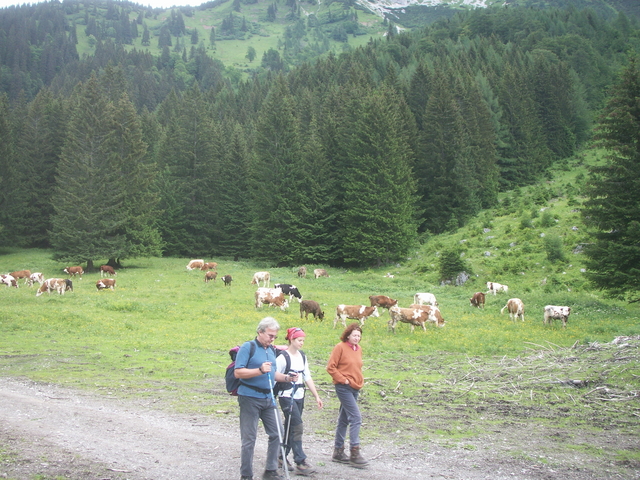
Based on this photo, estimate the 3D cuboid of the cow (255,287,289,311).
[{"bbox_3d":[-2.807,3.421,40.000,2.200,1.400,0.750,0,1,28],"label":"cow"}]

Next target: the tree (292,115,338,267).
[{"bbox_3d":[-0.605,-6.657,92.000,7.000,19.800,7.000,0,-2,0],"label":"tree"}]

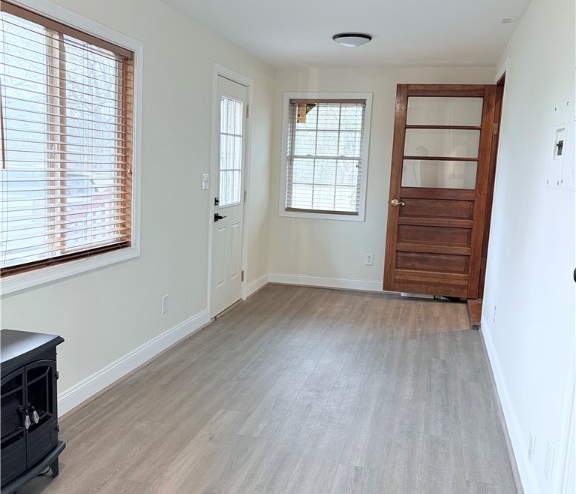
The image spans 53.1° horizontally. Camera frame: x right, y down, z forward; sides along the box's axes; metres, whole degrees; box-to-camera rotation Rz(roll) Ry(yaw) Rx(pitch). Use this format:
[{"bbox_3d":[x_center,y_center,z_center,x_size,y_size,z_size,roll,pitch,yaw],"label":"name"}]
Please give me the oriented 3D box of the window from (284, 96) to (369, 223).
[{"bbox_3d":[0.401,-0.977,6.268,0.960,1.340,0.100,4,9,14],"label":"window"}]

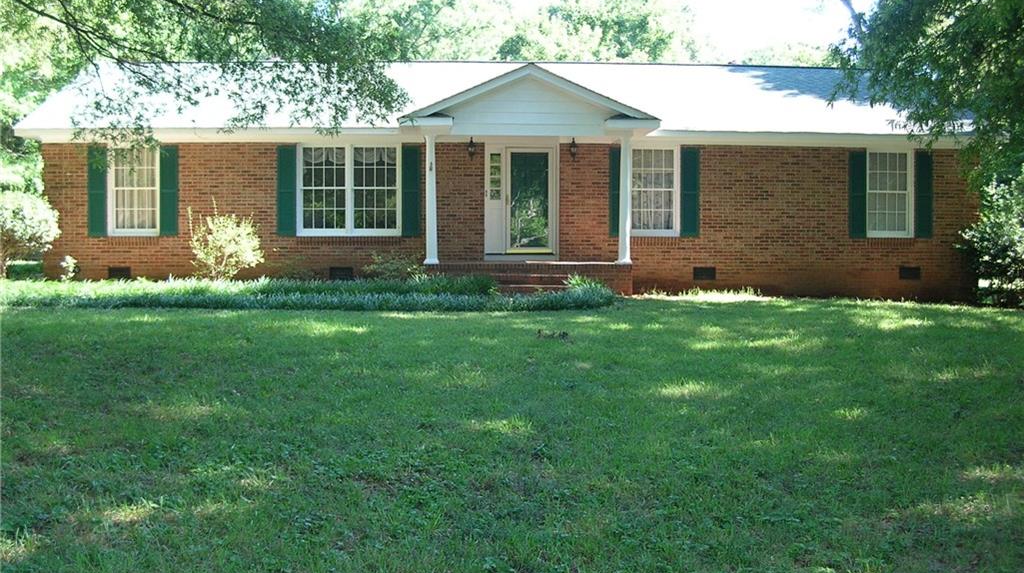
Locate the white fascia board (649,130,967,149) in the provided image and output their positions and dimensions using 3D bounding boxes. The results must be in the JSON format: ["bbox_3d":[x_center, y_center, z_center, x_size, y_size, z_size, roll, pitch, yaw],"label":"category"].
[{"bbox_3d":[5.714,-2.847,20.229,6.300,0.200,0.130,0,4,-4],"label":"white fascia board"}]

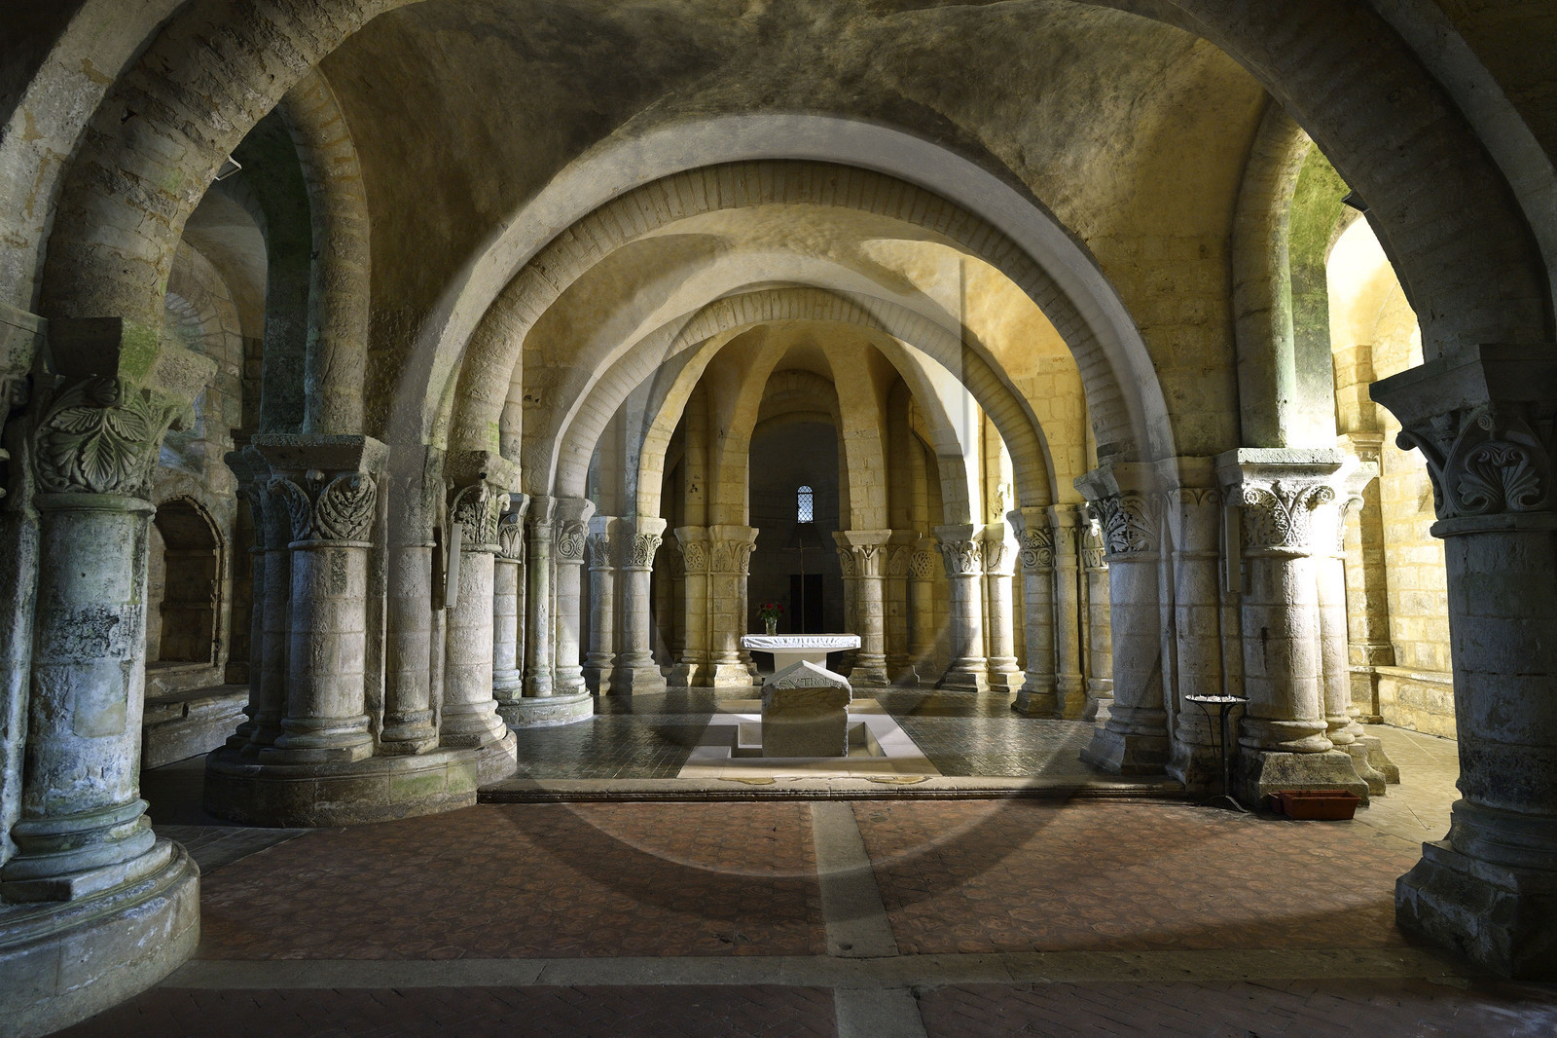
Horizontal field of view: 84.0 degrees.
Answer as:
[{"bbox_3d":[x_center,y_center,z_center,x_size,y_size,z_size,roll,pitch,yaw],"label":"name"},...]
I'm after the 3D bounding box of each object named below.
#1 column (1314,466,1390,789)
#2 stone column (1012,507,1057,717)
[{"bbox_3d":[4.663,0.901,7.451,0.612,2.754,0.595,0,-5,0],"label":"column"},{"bbox_3d":[3.351,1.187,11.208,0.490,2.610,0.600,0,-5,0],"label":"stone column"}]

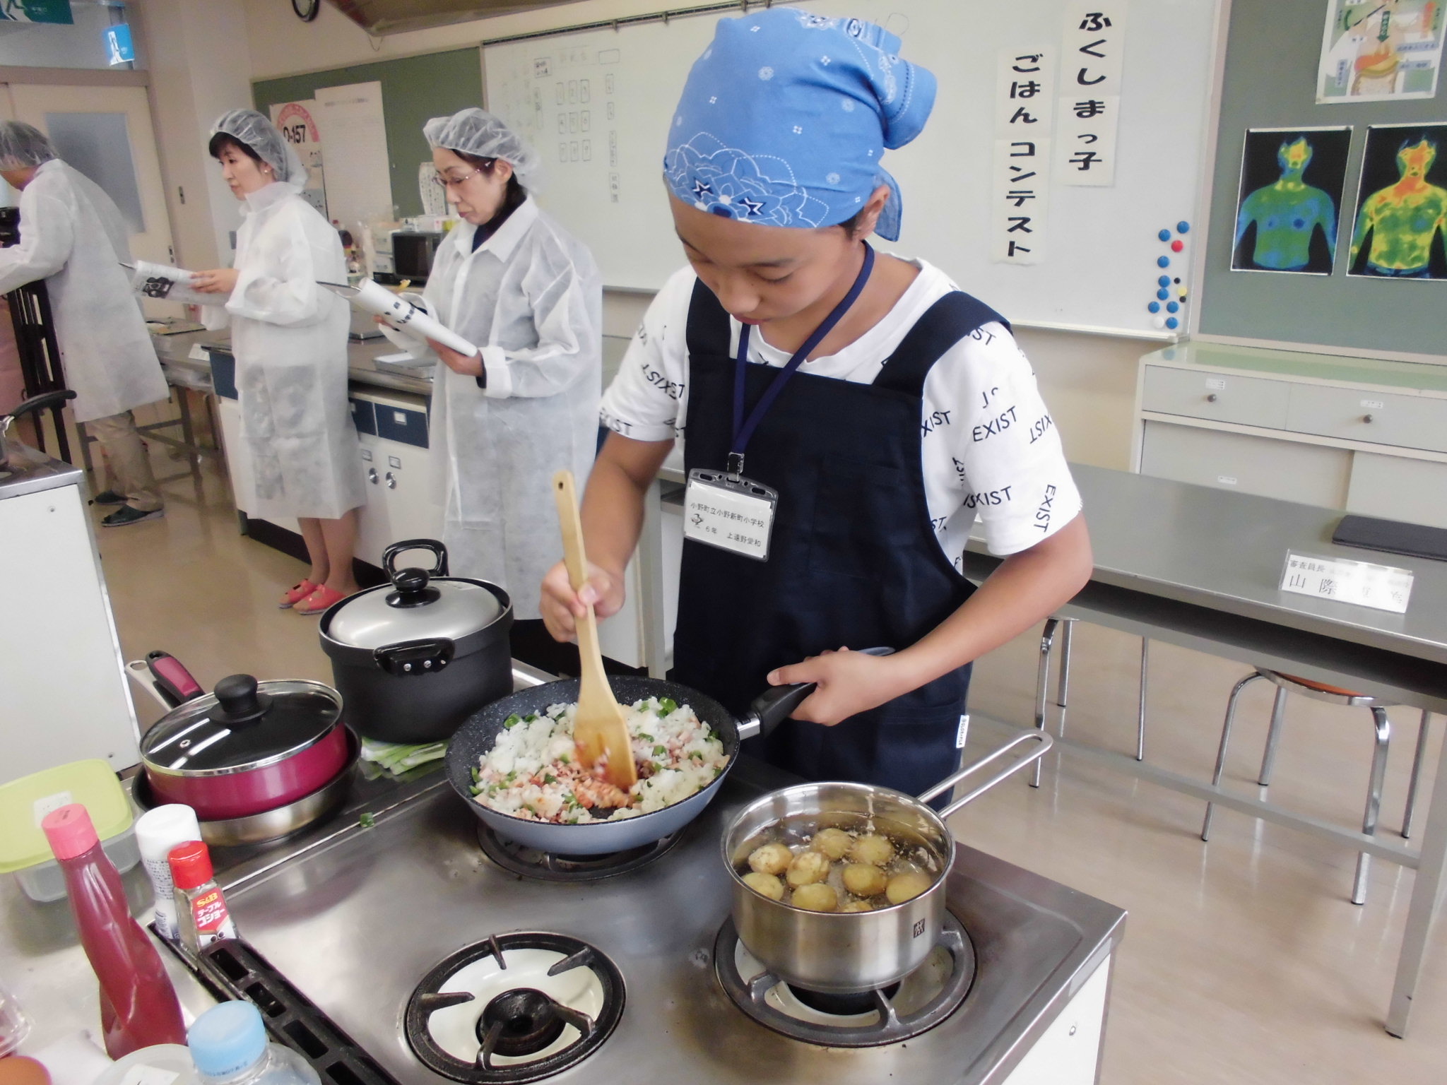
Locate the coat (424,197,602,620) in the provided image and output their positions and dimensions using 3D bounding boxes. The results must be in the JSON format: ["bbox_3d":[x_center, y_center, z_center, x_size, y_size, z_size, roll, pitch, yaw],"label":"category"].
[{"bbox_3d":[-0.505,-0.293,2.685,0.390,1.070,0.470,-18,24,-38],"label":"coat"}]

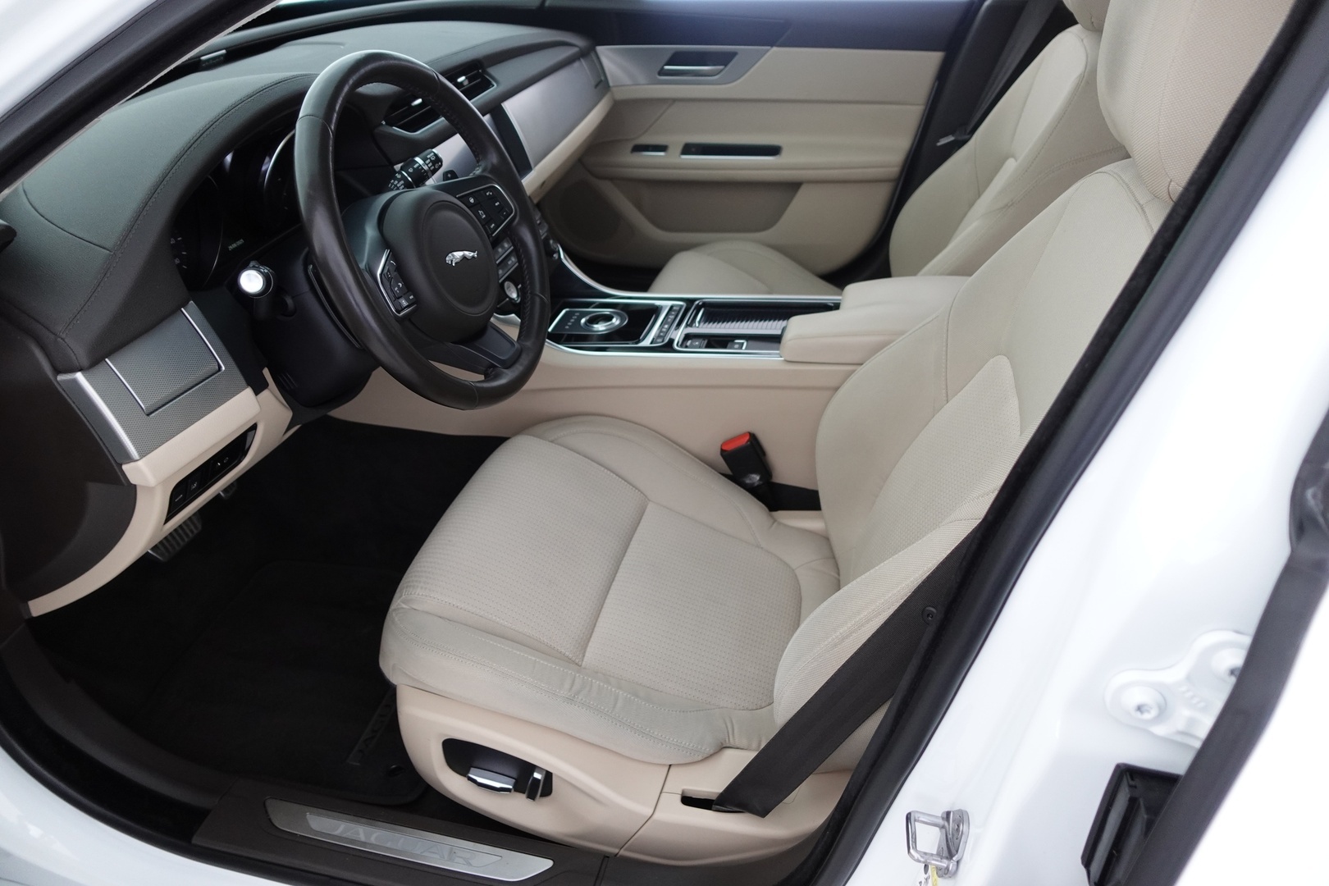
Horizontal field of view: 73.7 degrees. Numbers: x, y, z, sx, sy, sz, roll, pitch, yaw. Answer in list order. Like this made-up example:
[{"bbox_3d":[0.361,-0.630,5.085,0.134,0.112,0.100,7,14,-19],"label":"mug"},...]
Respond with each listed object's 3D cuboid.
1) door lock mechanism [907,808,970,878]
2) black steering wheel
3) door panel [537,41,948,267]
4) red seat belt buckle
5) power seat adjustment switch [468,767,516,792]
[{"bbox_3d":[0.198,0.289,0.640,0.038,0.034,0.045,-5,32,-4],"label":"door lock mechanism"},{"bbox_3d":[-0.246,-0.214,0.929,0.090,0.375,0.375,-13,27,23],"label":"black steering wheel"},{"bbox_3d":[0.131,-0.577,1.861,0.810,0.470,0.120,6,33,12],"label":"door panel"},{"bbox_3d":[0.117,0.040,1.252,0.042,0.100,0.030,-24,24,6],"label":"red seat belt buckle"},{"bbox_3d":[-0.184,0.358,0.942,0.056,0.017,0.020,11,33,8],"label":"power seat adjustment switch"}]

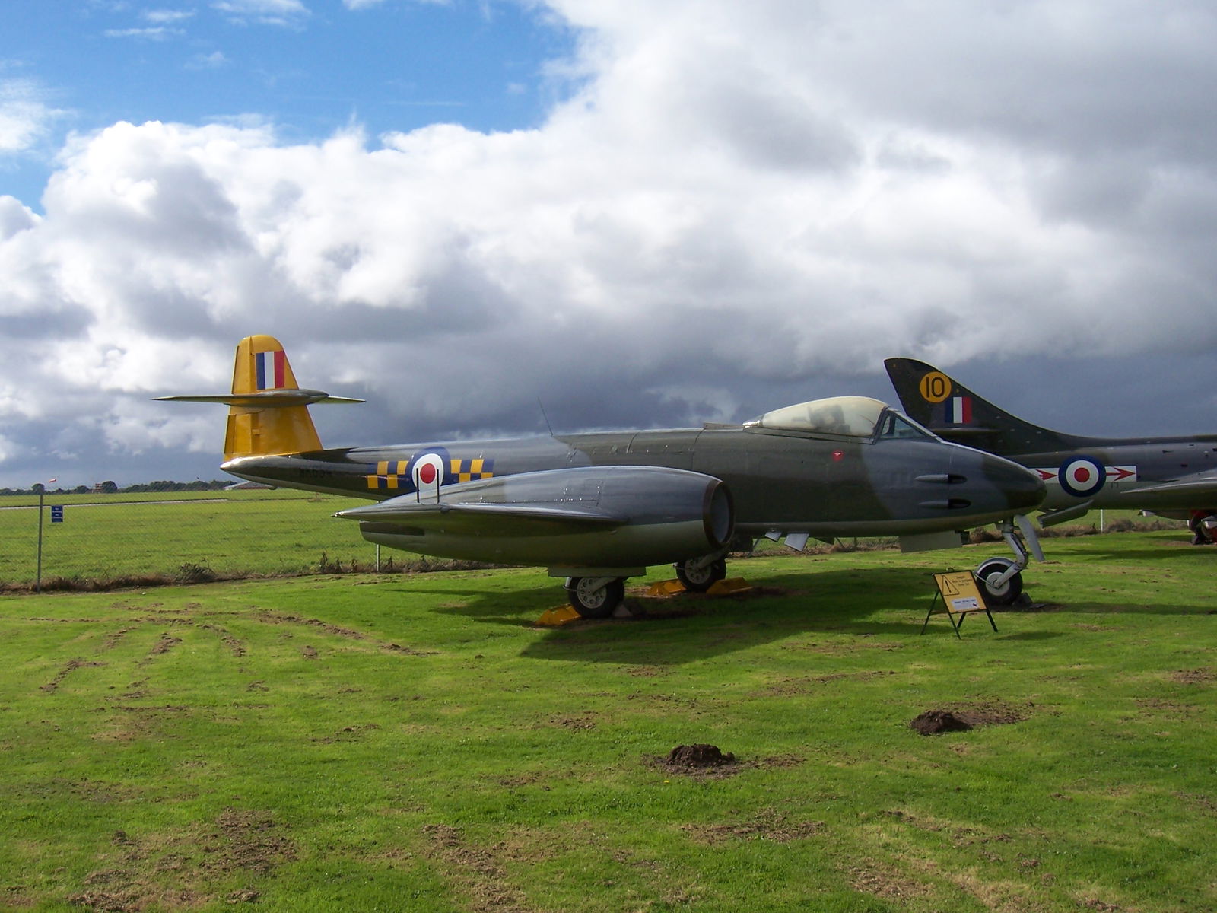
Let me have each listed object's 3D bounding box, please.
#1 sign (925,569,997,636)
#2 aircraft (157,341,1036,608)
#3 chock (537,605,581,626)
[{"bbox_3d":[3.611,1.509,13.023,0.682,0.628,0.455,0,-1,-42],"label":"sign"},{"bbox_3d":[-0.680,0.027,18.576,13.590,4.080,11.330,-1,0,28],"label":"aircraft"},{"bbox_3d":[-0.635,2.030,16.200,0.380,0.190,0.740,-2,-1,19],"label":"chock"}]

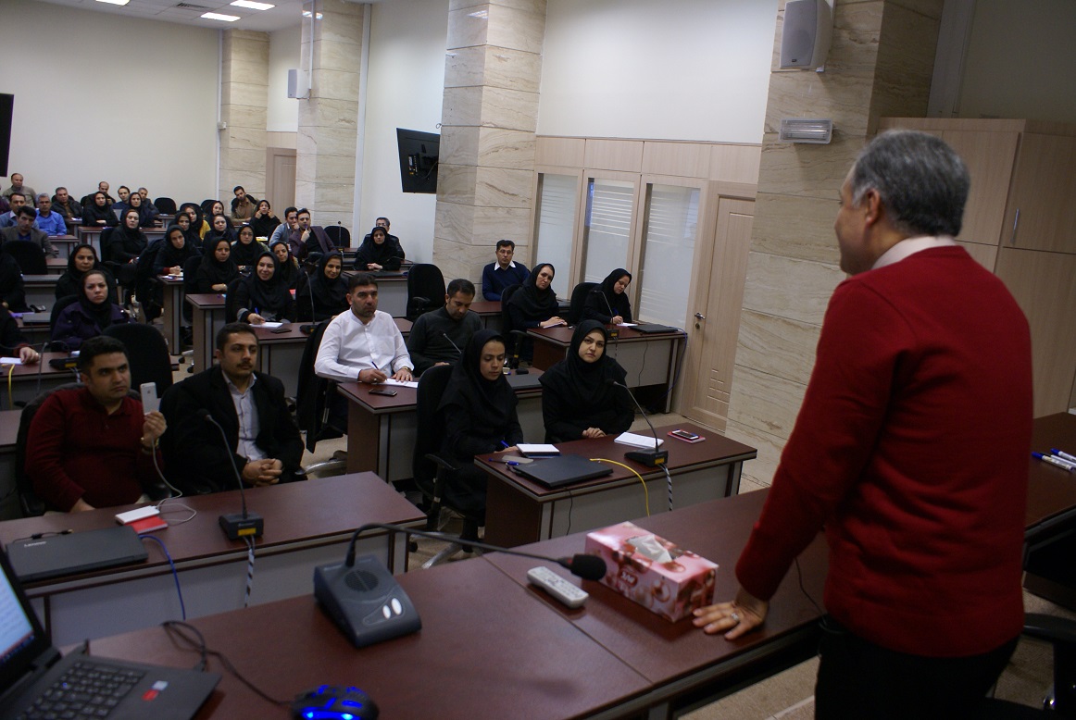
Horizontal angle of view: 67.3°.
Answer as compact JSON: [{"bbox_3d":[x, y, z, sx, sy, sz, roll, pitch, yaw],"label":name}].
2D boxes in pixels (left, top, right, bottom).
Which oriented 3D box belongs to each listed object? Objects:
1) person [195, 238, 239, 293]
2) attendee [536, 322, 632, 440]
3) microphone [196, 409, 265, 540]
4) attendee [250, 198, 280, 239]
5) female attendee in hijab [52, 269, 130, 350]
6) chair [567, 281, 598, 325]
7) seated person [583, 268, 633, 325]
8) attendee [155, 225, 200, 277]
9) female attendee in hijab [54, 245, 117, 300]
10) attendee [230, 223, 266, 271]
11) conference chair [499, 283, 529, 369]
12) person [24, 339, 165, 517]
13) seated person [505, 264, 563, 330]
[{"bbox_3d":[-2.869,-0.493,7.369,0.500,1.240,0.760,-3,15,-31],"label":"person"},{"bbox_3d":[0.287,0.450,4.279,0.520,1.290,0.780,-2,14,-29],"label":"attendee"},{"bbox_3d":[-1.089,0.399,2.840,0.165,0.390,0.250,-5,16,-36],"label":"microphone"},{"bbox_3d":[-4.235,-1.830,12.584,0.540,1.250,0.750,-5,17,-38],"label":"attendee"},{"bbox_3d":[-2.779,0.017,5.114,0.540,1.220,0.750,-4,16,-35],"label":"female attendee in hijab"},{"bbox_3d":[0.655,-0.176,7.611,0.620,1.050,0.640,-4,16,-35],"label":"chair"},{"bbox_3d":[0.670,-0.236,7.591,0.500,1.230,0.760,-5,16,-36],"label":"seated person"},{"bbox_3d":[-3.690,-0.758,8.254,0.500,1.230,0.760,-5,16,-36],"label":"attendee"},{"bbox_3d":[-3.452,-0.292,6.228,0.520,1.220,0.750,-4,16,-35],"label":"female attendee in hijab"},{"bbox_3d":[-3.039,-0.796,8.538,0.520,1.240,0.750,-4,16,-35],"label":"attendee"},{"bbox_3d":[-0.066,-0.181,7.729,0.620,1.050,0.640,-5,15,-35],"label":"conference chair"},{"bbox_3d":[-1.589,0.540,3.089,0.600,1.290,0.800,-8,18,-44],"label":"person"},{"bbox_3d":[0.005,-0.206,7.095,0.500,1.280,0.780,-5,16,-36],"label":"seated person"}]

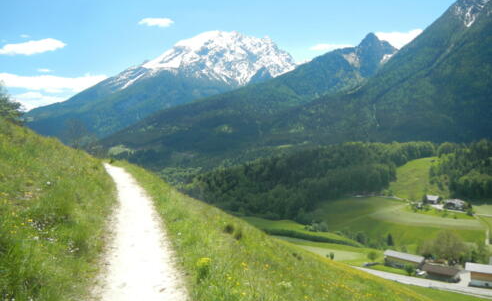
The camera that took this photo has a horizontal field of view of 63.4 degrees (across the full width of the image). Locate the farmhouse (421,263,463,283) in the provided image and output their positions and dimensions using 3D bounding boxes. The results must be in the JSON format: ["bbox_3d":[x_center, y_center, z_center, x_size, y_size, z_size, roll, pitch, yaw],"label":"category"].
[{"bbox_3d":[83.510,52.320,170.000,13.500,5.000,9.000,0,0,38],"label":"farmhouse"}]

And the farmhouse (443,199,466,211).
[{"bbox_3d":[196.280,50.750,372.000,12.000,9.500,14.000,0,0,-35],"label":"farmhouse"}]

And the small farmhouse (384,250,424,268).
[{"bbox_3d":[74.470,51.350,187.000,9.000,6.600,15.800,0,0,-41],"label":"small farmhouse"}]

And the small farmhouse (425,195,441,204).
[{"bbox_3d":[185.090,49.620,395.000,10.500,8.000,9.500,0,0,27],"label":"small farmhouse"}]

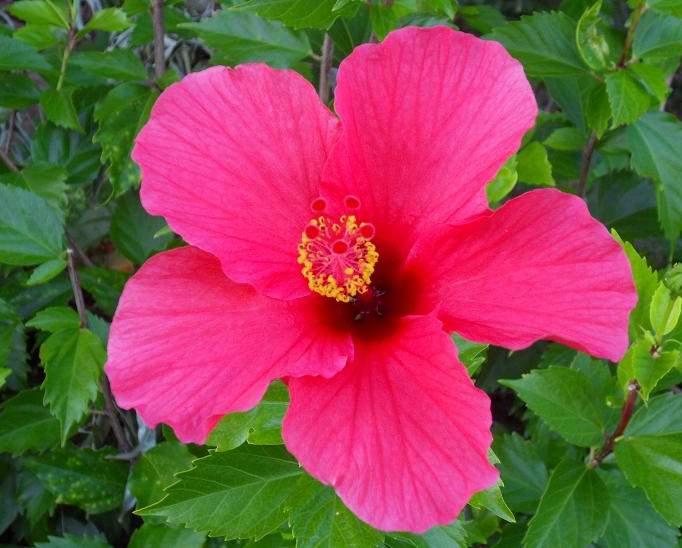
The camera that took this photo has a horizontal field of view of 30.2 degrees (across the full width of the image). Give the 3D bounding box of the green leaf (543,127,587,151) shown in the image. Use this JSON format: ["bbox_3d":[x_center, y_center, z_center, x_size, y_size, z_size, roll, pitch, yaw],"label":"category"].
[{"bbox_3d":[0.083,-0.050,0.470,0.017,0.009,0.010,0,60,0],"label":"green leaf"}]

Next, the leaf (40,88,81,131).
[{"bbox_3d":[-0.100,-0.059,0.450,0.015,0.008,0.017,-9,67,-4],"label":"leaf"}]

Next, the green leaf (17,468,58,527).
[{"bbox_3d":[-0.114,0.084,0.475,0.015,0.022,0.008,-6,0,-2],"label":"green leaf"}]

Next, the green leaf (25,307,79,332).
[{"bbox_3d":[-0.098,0.015,0.430,0.018,0.011,0.007,0,-17,0],"label":"green leaf"}]

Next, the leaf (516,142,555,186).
[{"bbox_3d":[0.062,-0.035,0.405,0.013,0.015,0.006,-19,6,-5],"label":"leaf"}]

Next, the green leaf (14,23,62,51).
[{"bbox_3d":[-0.114,-0.089,0.475,0.019,0.011,0.007,0,-17,0],"label":"green leaf"}]

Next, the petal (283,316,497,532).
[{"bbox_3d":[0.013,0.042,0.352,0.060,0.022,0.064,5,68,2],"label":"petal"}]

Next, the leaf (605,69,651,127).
[{"bbox_3d":[0.099,-0.061,0.435,0.016,0.008,0.021,-6,73,-8],"label":"leaf"}]

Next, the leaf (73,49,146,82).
[{"bbox_3d":[-0.087,-0.078,0.475,0.031,0.013,0.015,-9,54,-6],"label":"leaf"}]

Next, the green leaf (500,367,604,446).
[{"bbox_3d":[0.067,0.042,0.400,0.035,0.010,0.022,22,67,16],"label":"green leaf"}]

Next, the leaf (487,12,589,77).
[{"bbox_3d":[0.067,-0.079,0.435,0.039,0.010,0.021,16,72,7],"label":"leaf"}]

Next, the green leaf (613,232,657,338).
[{"bbox_3d":[0.093,0.004,0.402,0.015,0.035,0.009,-13,0,-8],"label":"green leaf"}]

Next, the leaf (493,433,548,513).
[{"bbox_3d":[0.061,0.068,0.435,0.022,0.010,0.028,6,64,3],"label":"leaf"}]

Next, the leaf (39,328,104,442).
[{"bbox_3d":[-0.091,0.038,0.430,0.021,0.041,0.011,7,0,1],"label":"leaf"}]

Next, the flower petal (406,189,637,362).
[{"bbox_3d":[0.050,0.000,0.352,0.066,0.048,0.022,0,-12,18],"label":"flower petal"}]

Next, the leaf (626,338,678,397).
[{"bbox_3d":[0.092,0.028,0.375,0.016,0.009,0.019,6,64,3],"label":"leaf"}]

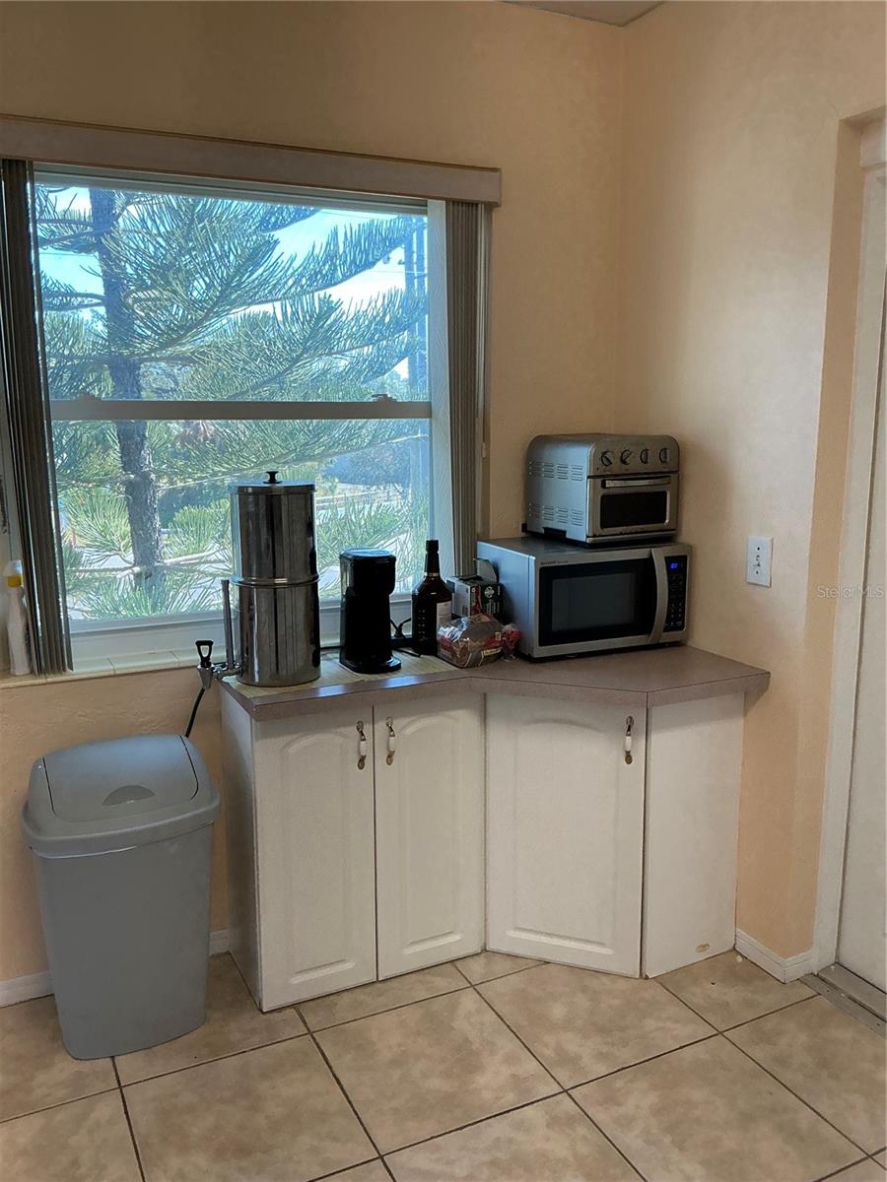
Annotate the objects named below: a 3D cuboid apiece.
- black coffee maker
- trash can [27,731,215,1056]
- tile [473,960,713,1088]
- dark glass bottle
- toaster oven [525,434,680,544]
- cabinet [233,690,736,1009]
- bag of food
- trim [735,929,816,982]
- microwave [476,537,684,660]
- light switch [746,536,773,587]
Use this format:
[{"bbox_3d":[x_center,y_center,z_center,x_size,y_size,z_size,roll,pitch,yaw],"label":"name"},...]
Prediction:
[{"bbox_3d":[-0.182,0.049,2.489,0.138,0.301,0.172,-5,11,-25],"label":"black coffee maker"},{"bbox_3d":[-0.755,0.690,2.263,0.417,0.707,0.323,-5,11,-25],"label":"trash can"},{"bbox_3d":[0.363,1.031,2.347,0.423,0.010,0.423,-5,11,-25],"label":"tile"},{"bbox_3d":[-0.028,0.020,2.642,0.112,0.303,0.112,0,10,0],"label":"dark glass bottle"},{"bbox_3d":[0.455,-0.291,2.737,0.326,0.301,0.301,-6,11,-29],"label":"toaster oven"},{"bbox_3d":[0.110,0.612,2.554,1.253,0.746,0.617,-5,11,-25],"label":"cabinet"},{"bbox_3d":[0.098,0.120,2.578,0.189,0.125,0.159,-5,11,-25],"label":"bag of food"},{"bbox_3d":[0.880,0.955,2.541,0.103,0.065,0.181,-5,11,-25],"label":"trim"},{"bbox_3d":[0.398,0.008,2.729,0.477,0.279,0.381,-4,11,-21],"label":"microwave"},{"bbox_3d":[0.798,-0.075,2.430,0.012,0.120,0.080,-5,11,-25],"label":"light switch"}]

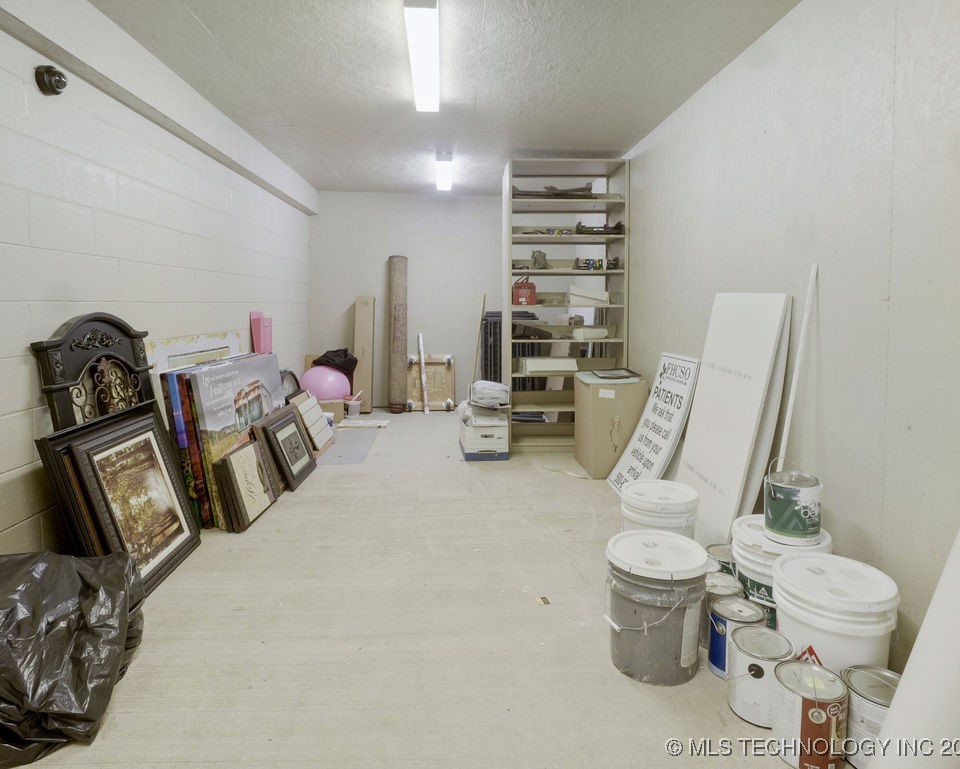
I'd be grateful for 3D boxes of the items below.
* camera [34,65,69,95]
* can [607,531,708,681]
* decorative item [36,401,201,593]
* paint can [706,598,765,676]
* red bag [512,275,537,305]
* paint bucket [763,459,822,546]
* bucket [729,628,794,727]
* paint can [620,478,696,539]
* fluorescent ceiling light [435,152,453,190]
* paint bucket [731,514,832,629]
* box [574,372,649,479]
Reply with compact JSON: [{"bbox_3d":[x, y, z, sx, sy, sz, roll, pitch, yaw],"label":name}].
[{"bbox_3d":[-1.675,-1.190,2.085,0.085,0.115,0.115,0,8,-3],"label":"camera"},{"bbox_3d":[0.570,0.725,1.753,0.313,0.378,0.313,0,8,0],"label":"can"},{"bbox_3d":[-1.495,0.487,2.330,0.100,0.700,0.690,-18,9,0],"label":"decorative item"},{"bbox_3d":[0.831,0.823,1.729,0.163,0.193,0.163,0,8,0],"label":"paint can"},{"bbox_3d":[0.349,-0.737,4.130,0.175,0.235,0.110,0,7,-3],"label":"red bag"},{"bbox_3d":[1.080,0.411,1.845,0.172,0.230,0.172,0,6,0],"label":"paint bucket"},{"bbox_3d":[0.820,0.830,1.540,0.170,0.190,0.170,0,6,0],"label":"bucket"},{"bbox_3d":[0.755,0.634,2.250,0.310,0.365,0.310,0,6,0],"label":"paint can"},{"bbox_3d":[-0.330,-1.956,4.930,0.137,0.085,1.150,0,8,-3],"label":"fluorescent ceiling light"},{"bbox_3d":[1.060,0.696,1.875,0.310,0.360,0.310,0,6,0],"label":"paint bucket"},{"bbox_3d":[0.923,0.279,3.810,0.378,0.635,0.510,0,8,-3],"label":"box"}]

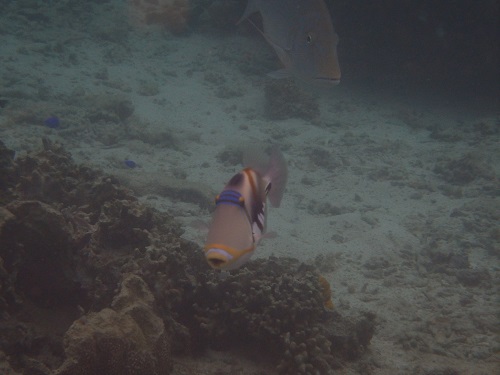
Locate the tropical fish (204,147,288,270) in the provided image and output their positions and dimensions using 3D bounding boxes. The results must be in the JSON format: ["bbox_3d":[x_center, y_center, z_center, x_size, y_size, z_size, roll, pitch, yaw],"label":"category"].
[{"bbox_3d":[-0.001,0.020,1.920,0.045,0.100,0.210,1,21,18],"label":"tropical fish"}]

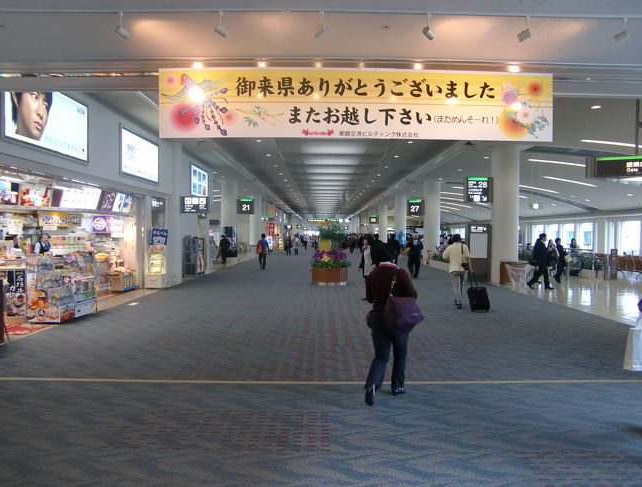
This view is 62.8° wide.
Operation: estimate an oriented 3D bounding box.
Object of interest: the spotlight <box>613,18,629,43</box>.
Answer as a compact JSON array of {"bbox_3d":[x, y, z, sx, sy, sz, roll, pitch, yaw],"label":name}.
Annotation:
[{"bbox_3d":[3.020,-2.148,5.300,0.150,0.220,0.100,1,1,37],"label":"spotlight"}]

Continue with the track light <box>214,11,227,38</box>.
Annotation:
[{"bbox_3d":[-0.857,-1.875,4.500,0.075,0.210,0.125,1,1,30],"label":"track light"}]

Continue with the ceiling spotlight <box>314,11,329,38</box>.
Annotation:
[{"bbox_3d":[0.006,-1.875,4.500,0.075,0.210,0.125,-1,1,-33],"label":"ceiling spotlight"}]

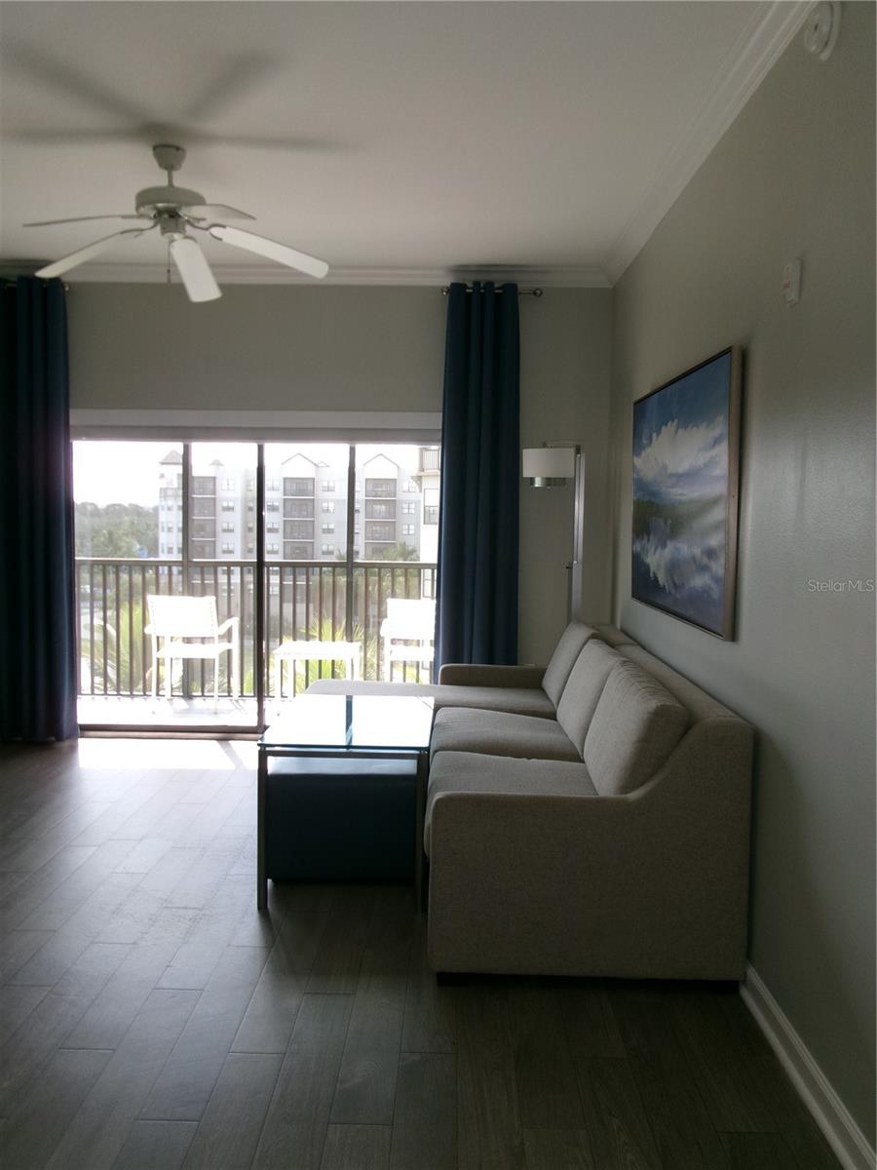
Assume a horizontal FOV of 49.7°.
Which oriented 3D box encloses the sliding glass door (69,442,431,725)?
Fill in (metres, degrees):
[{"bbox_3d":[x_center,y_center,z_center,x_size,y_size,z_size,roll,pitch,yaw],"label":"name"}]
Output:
[{"bbox_3d":[-1.165,0.005,5.974,2.367,1.940,0.118,1,4,1],"label":"sliding glass door"}]

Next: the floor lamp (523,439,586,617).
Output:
[{"bbox_3d":[0.657,0.116,5.508,0.382,1.867,0.309,1,4,1],"label":"floor lamp"}]

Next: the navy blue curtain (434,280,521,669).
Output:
[{"bbox_3d":[0.235,-0.381,5.574,0.492,2.749,0.125,1,4,1],"label":"navy blue curtain"}]

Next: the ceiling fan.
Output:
[{"bbox_3d":[-1.047,-1.474,3.689,1.264,0.470,1.264,1,4,1],"label":"ceiling fan"}]

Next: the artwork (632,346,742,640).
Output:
[{"bbox_3d":[0.961,-0.356,3.833,0.040,0.941,1.580,1,4,1],"label":"artwork"}]

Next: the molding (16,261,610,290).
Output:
[{"bbox_3d":[-0.794,-1.813,5.525,3.631,0.103,0.103,1,4,1],"label":"molding"}]

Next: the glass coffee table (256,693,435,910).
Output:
[{"bbox_3d":[-0.341,0.852,3.931,0.634,0.620,0.978,1,4,1],"label":"glass coffee table"}]

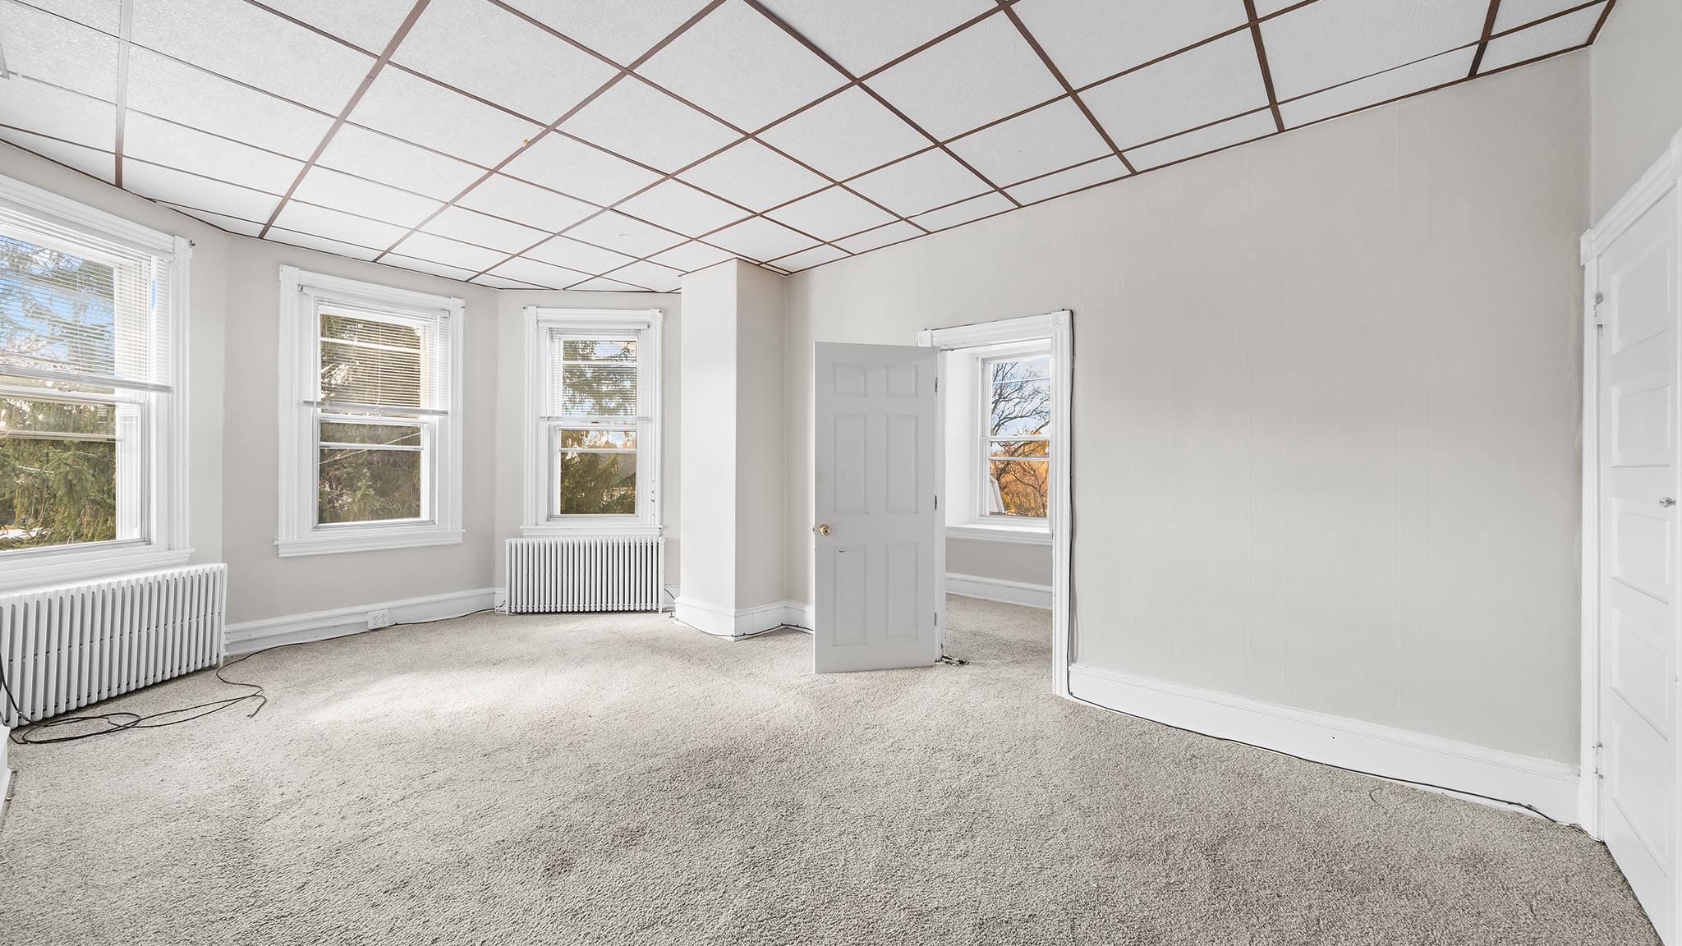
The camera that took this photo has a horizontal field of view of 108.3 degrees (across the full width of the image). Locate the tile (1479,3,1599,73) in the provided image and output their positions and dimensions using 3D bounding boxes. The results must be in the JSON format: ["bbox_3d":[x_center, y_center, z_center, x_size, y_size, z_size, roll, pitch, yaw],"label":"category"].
[{"bbox_3d":[2.448,-1.524,2.131,0.281,0.022,0.293,1,1,40],"label":"tile"}]

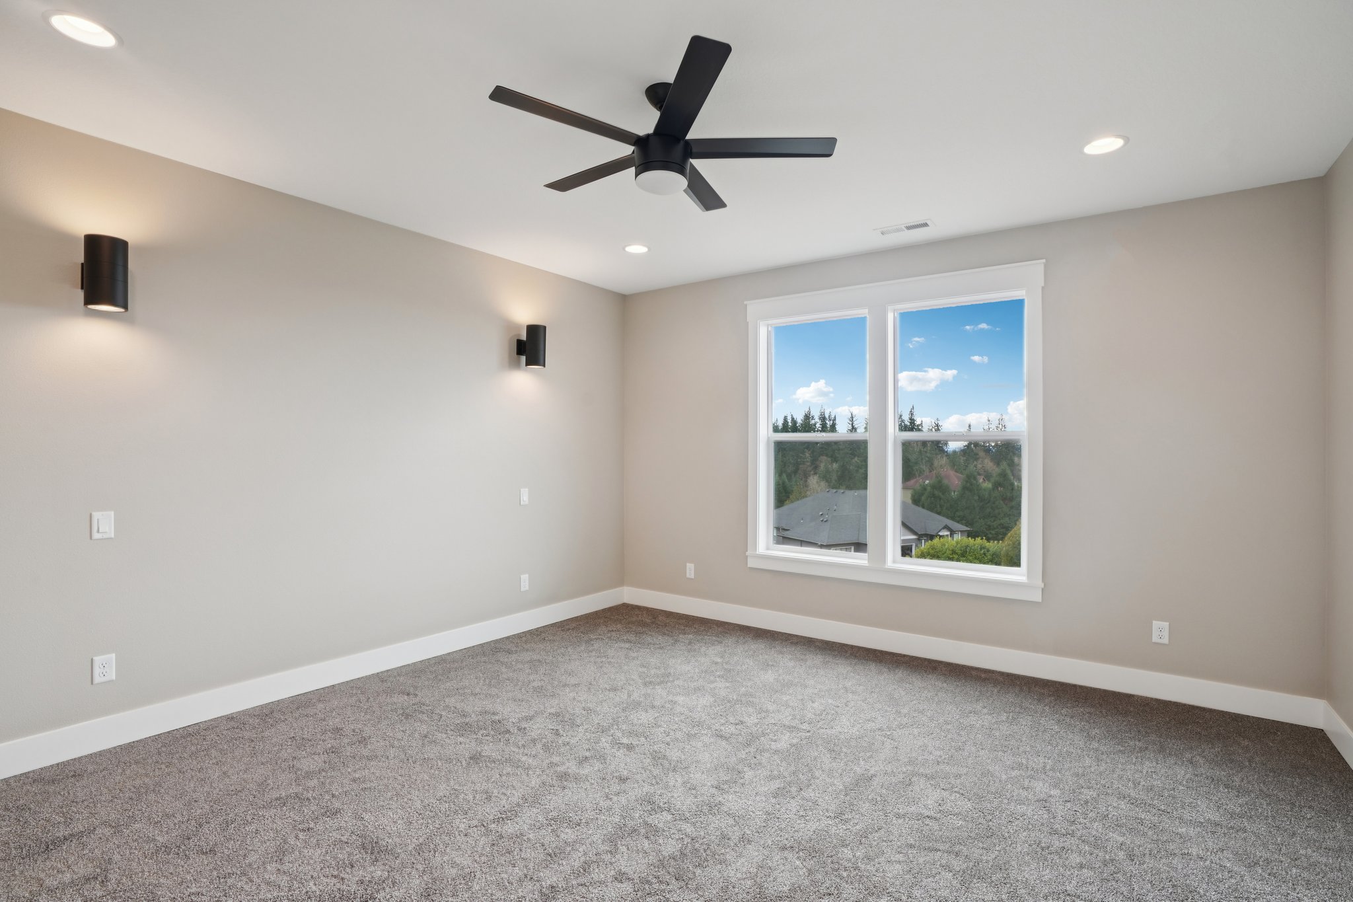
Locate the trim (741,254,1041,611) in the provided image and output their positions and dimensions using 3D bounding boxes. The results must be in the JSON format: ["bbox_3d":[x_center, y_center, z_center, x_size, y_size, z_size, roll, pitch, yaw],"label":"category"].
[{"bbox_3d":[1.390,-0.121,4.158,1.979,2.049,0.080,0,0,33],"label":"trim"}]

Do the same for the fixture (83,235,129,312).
[{"bbox_3d":[-2.496,-0.766,2.626,0.214,0.304,0.136,0,0,39],"label":"fixture"}]

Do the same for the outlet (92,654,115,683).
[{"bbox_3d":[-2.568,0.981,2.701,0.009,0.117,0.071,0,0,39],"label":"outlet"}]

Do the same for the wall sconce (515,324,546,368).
[{"bbox_3d":[-1.056,-0.762,4.422,0.214,0.304,0.136,0,0,39],"label":"wall sconce"}]

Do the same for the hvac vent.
[{"bbox_3d":[1.411,-1.369,3.715,0.335,0.014,0.145,0,0,33],"label":"hvac vent"}]

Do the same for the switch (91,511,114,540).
[{"bbox_3d":[-2.571,0.335,2.696,0.012,0.117,0.071,0,0,39],"label":"switch"}]

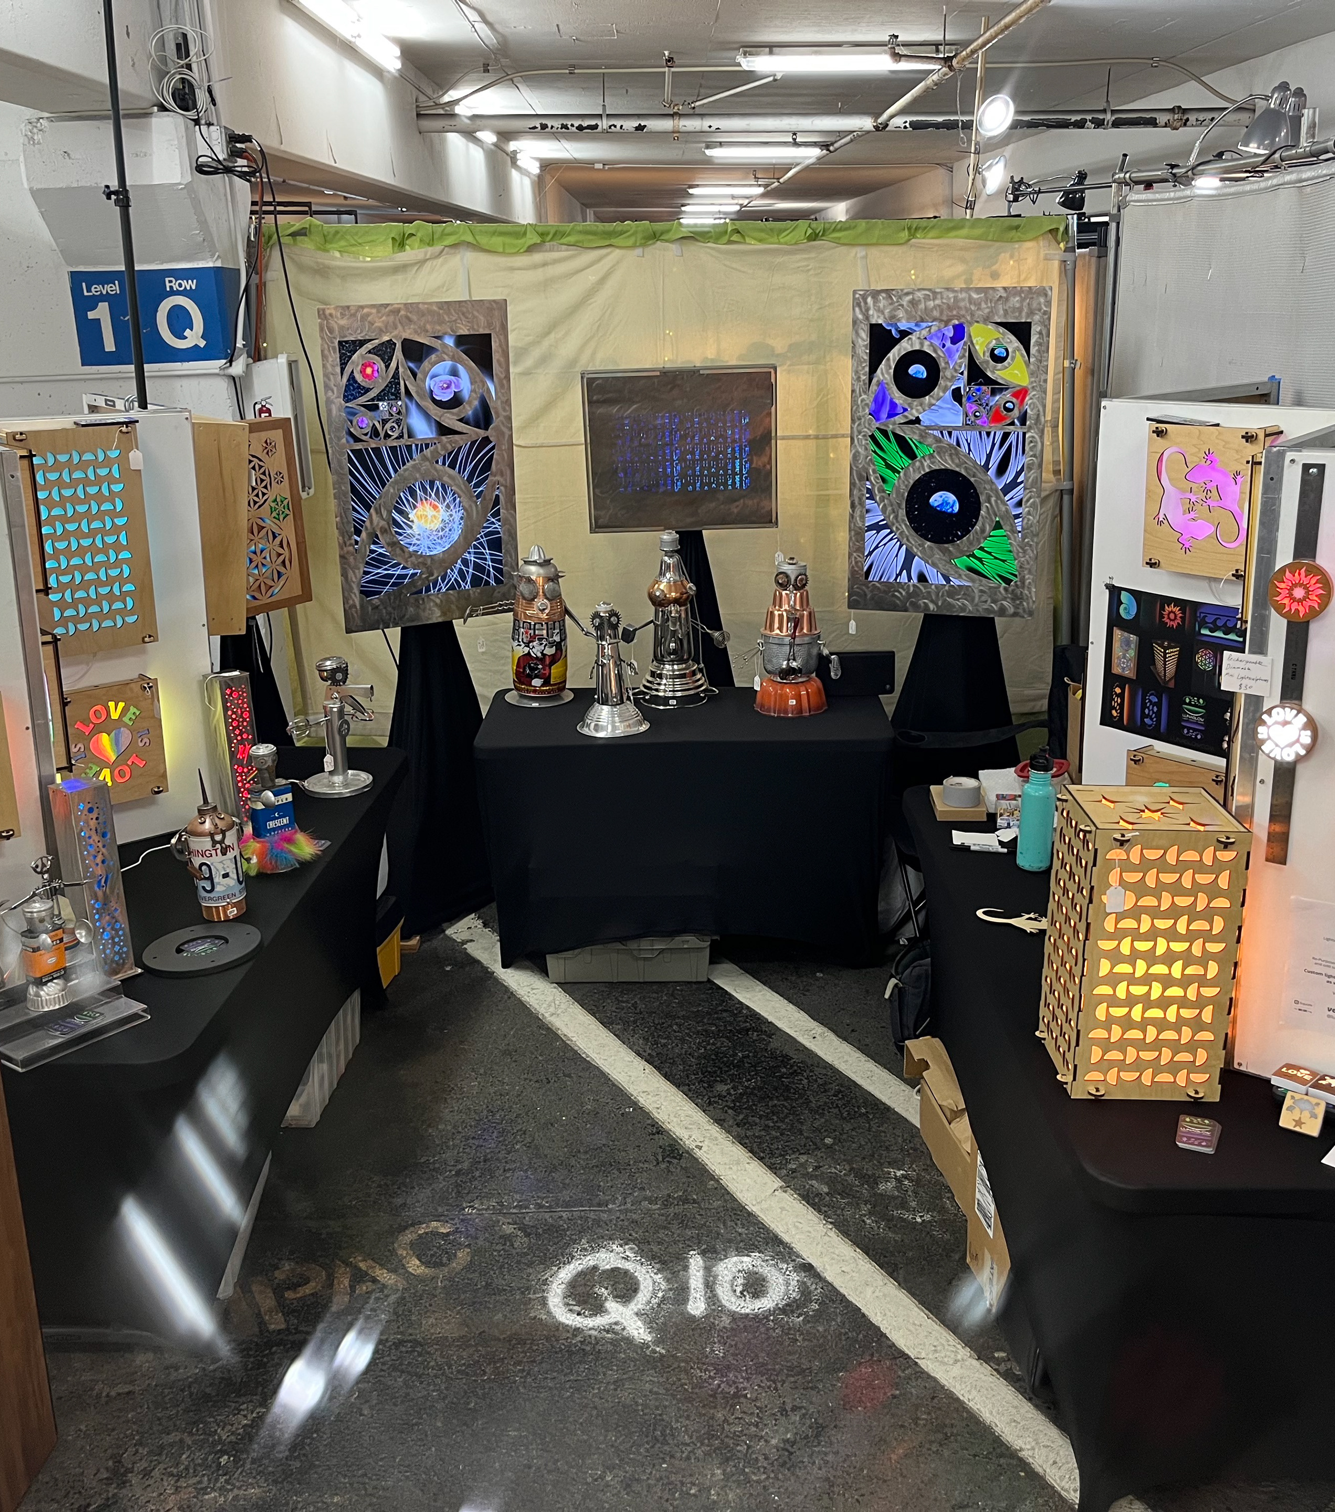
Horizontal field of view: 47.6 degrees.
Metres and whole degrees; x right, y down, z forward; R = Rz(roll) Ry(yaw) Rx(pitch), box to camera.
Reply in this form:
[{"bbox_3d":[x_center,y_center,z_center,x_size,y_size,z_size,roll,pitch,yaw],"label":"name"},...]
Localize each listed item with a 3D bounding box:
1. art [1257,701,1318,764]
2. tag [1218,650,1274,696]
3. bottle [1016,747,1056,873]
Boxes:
[{"bbox_3d":[0.922,-0.034,2.256,0.088,0.090,0.027,11,19,36],"label":"art"},{"bbox_3d":[0.871,-0.123,2.276,0.073,0.058,0.004,12,20,37],"label":"tag"},{"bbox_3d":[0.810,0.114,3.314,0.072,0.270,0.072,-1,16,0],"label":"bottle"}]

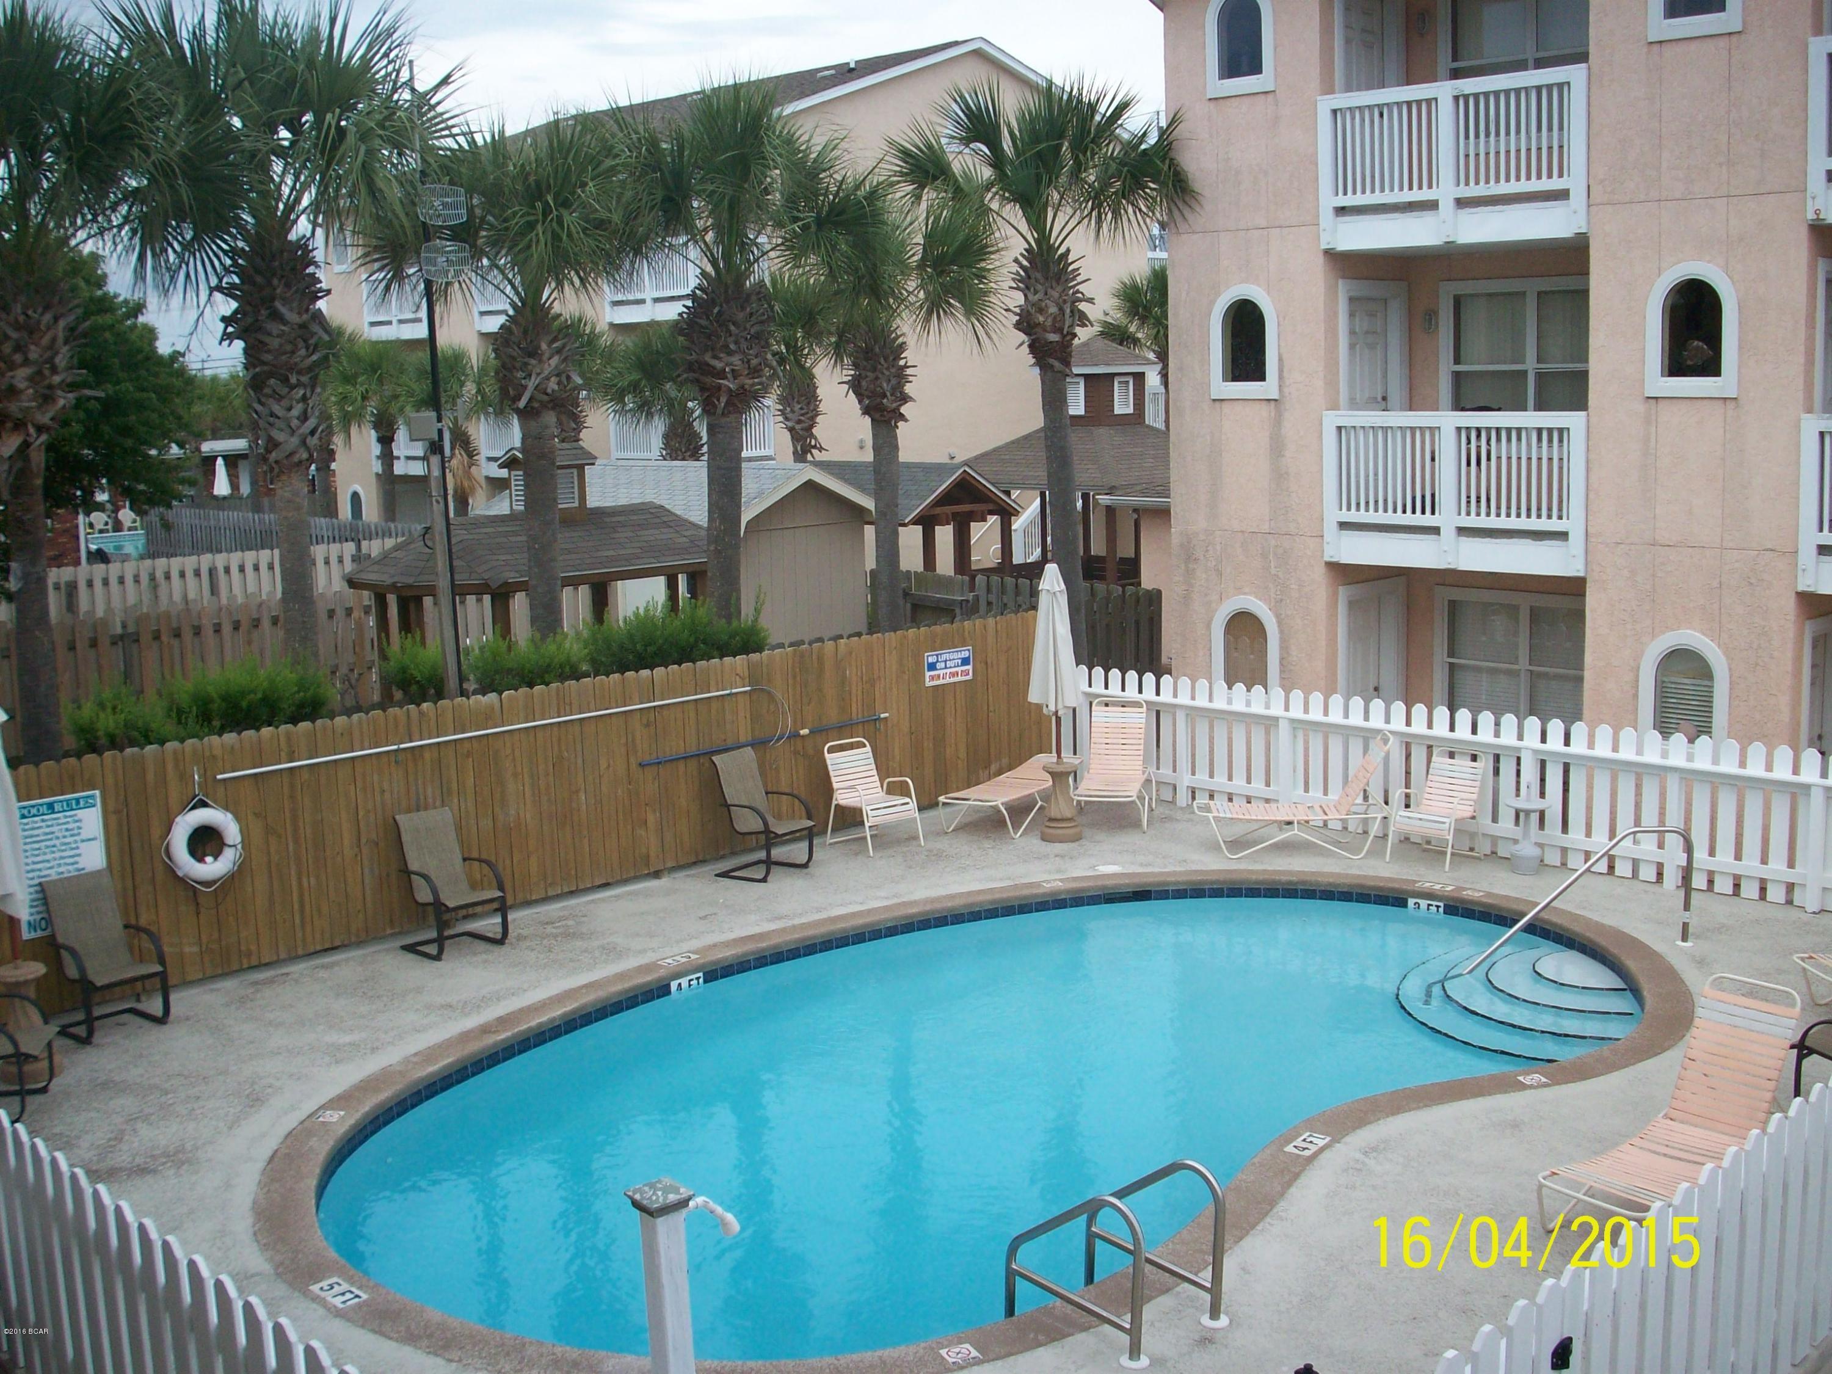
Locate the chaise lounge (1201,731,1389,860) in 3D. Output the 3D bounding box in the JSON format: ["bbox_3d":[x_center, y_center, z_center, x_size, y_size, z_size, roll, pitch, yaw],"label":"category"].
[{"bbox_3d":[3.252,0.910,16.897,1.639,1.015,0.620,-1,9,4],"label":"chaise lounge"}]

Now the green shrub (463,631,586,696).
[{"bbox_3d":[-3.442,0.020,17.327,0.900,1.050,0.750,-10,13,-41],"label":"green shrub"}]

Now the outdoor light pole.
[{"bbox_3d":[-3.740,-1.673,16.088,0.420,6.860,0.440,-10,12,-41],"label":"outdoor light pole"}]

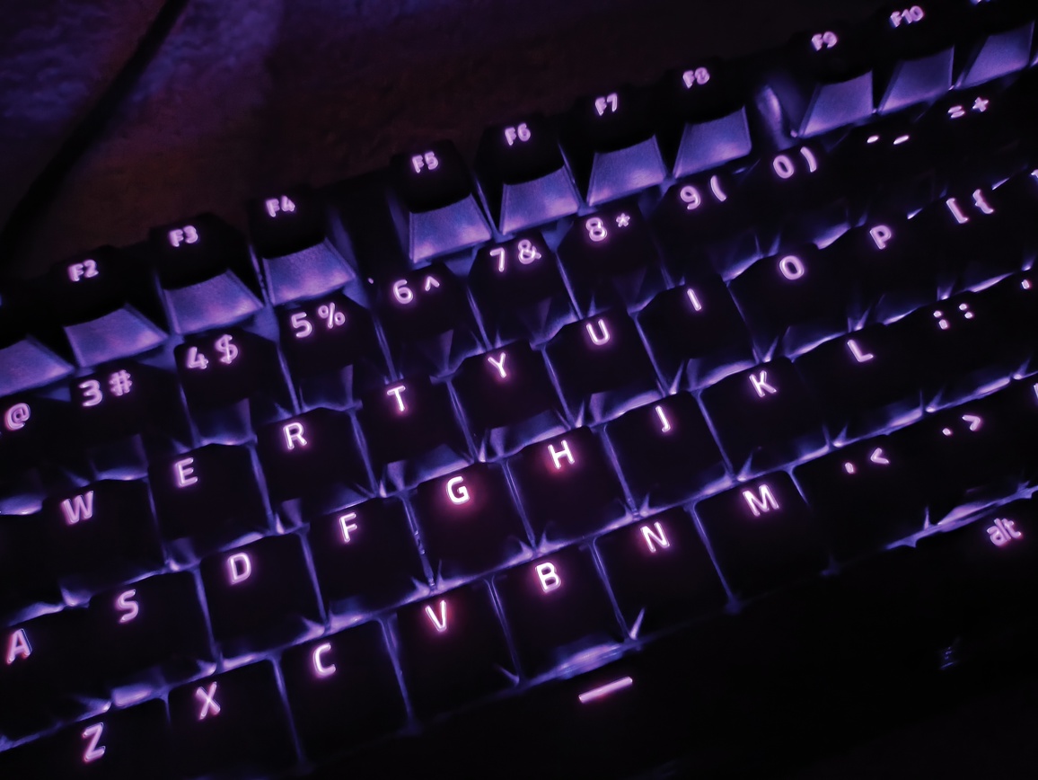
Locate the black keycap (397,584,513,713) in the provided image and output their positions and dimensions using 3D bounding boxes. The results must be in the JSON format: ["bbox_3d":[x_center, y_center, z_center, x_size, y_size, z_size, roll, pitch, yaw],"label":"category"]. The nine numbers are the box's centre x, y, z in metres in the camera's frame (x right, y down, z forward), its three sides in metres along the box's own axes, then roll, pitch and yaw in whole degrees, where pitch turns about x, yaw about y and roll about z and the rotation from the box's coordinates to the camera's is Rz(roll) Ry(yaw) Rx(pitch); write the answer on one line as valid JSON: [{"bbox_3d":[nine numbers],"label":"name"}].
[{"bbox_3d":[-0.012,0.042,0.125,0.018,0.009,0.018,-19,73,-5],"label":"black keycap"}]

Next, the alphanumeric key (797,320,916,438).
[{"bbox_3d":[0.063,-0.002,0.137,0.018,0.008,0.018,-19,72,-5],"label":"alphanumeric key"}]

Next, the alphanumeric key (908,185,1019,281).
[{"bbox_3d":[0.088,-0.030,0.146,0.018,0.009,0.018,-19,72,-5],"label":"alphanumeric key"}]

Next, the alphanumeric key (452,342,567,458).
[{"bbox_3d":[-0.002,0.001,0.137,0.018,0.010,0.018,-19,73,-5],"label":"alphanumeric key"}]

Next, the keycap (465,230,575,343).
[{"bbox_3d":[0.001,-0.020,0.143,0.018,0.011,0.018,-19,73,-5],"label":"keycap"}]

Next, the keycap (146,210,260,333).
[{"bbox_3d":[-0.061,-0.023,0.144,0.018,0.011,0.018,-19,72,-6],"label":"keycap"}]

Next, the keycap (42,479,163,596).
[{"bbox_3d":[-0.074,0.025,0.131,0.018,0.009,0.018,-19,73,-5],"label":"keycap"}]

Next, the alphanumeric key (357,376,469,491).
[{"bbox_3d":[-0.020,0.007,0.136,0.018,0.010,0.018,-19,73,-5],"label":"alphanumeric key"}]

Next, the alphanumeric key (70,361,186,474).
[{"bbox_3d":[-0.071,0.004,0.135,0.018,0.011,0.018,-19,72,-6],"label":"alphanumeric key"}]

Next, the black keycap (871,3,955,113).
[{"bbox_3d":[0.082,-0.072,0.159,0.018,0.011,0.018,-19,72,-5],"label":"black keycap"}]

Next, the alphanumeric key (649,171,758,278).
[{"bbox_3d":[0.037,-0.031,0.146,0.018,0.011,0.018,-19,73,-5],"label":"alphanumeric key"}]

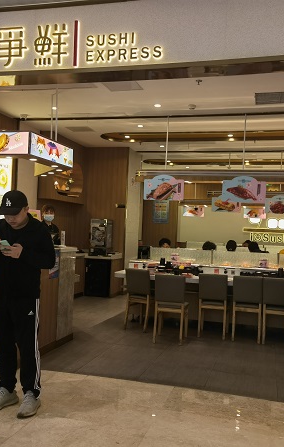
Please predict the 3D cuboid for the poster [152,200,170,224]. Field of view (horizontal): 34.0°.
[{"bbox_3d":[0.556,-0.354,14.053,0.500,0.710,0.020,2,-1,17],"label":"poster"}]

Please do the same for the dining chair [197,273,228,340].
[{"bbox_3d":[1.024,1.127,6.492,0.430,0.870,0.500,2,-1,17],"label":"dining chair"}]

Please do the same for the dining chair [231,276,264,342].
[{"bbox_3d":[1.450,1.145,6.327,0.410,0.860,0.520,2,-1,16],"label":"dining chair"}]

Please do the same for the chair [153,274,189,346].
[{"bbox_3d":[0.380,1.098,6.090,0.410,0.860,0.520,2,-1,9],"label":"chair"}]

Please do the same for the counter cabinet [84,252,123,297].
[{"bbox_3d":[-0.772,1.119,10.030,0.640,0.820,0.750,2,-1,17],"label":"counter cabinet"}]

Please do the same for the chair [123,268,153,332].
[{"bbox_3d":[0.034,1.093,6.708,0.410,0.860,0.520,2,-1,29],"label":"chair"}]

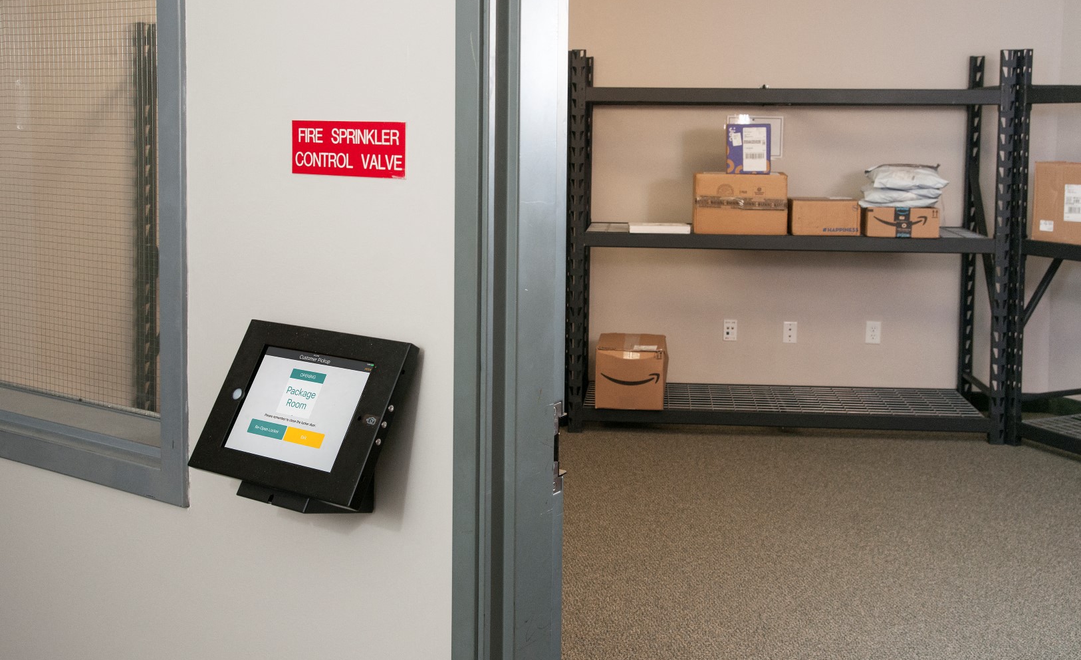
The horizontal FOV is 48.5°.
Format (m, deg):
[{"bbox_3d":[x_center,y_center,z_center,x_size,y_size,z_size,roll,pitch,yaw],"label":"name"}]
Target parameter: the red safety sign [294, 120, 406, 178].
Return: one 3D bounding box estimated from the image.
[{"bbox_3d":[-0.240,-0.224,1.490,0.198,0.067,0.004,7,11,36],"label":"red safety sign"}]

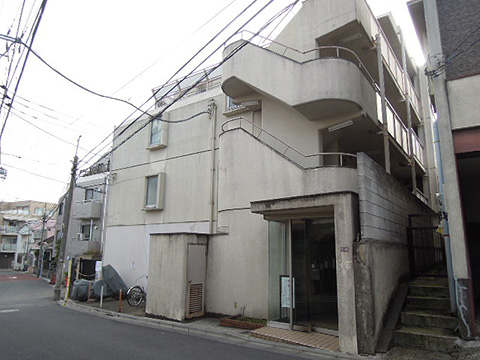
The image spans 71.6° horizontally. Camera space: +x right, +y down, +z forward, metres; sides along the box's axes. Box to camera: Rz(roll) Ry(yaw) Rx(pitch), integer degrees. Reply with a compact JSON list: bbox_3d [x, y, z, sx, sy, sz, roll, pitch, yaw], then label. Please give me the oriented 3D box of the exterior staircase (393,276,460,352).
[{"bbox_3d":[3.271,2.242,5.759,0.850,0.900,2.000,-8,-15,35],"label":"exterior staircase"}]

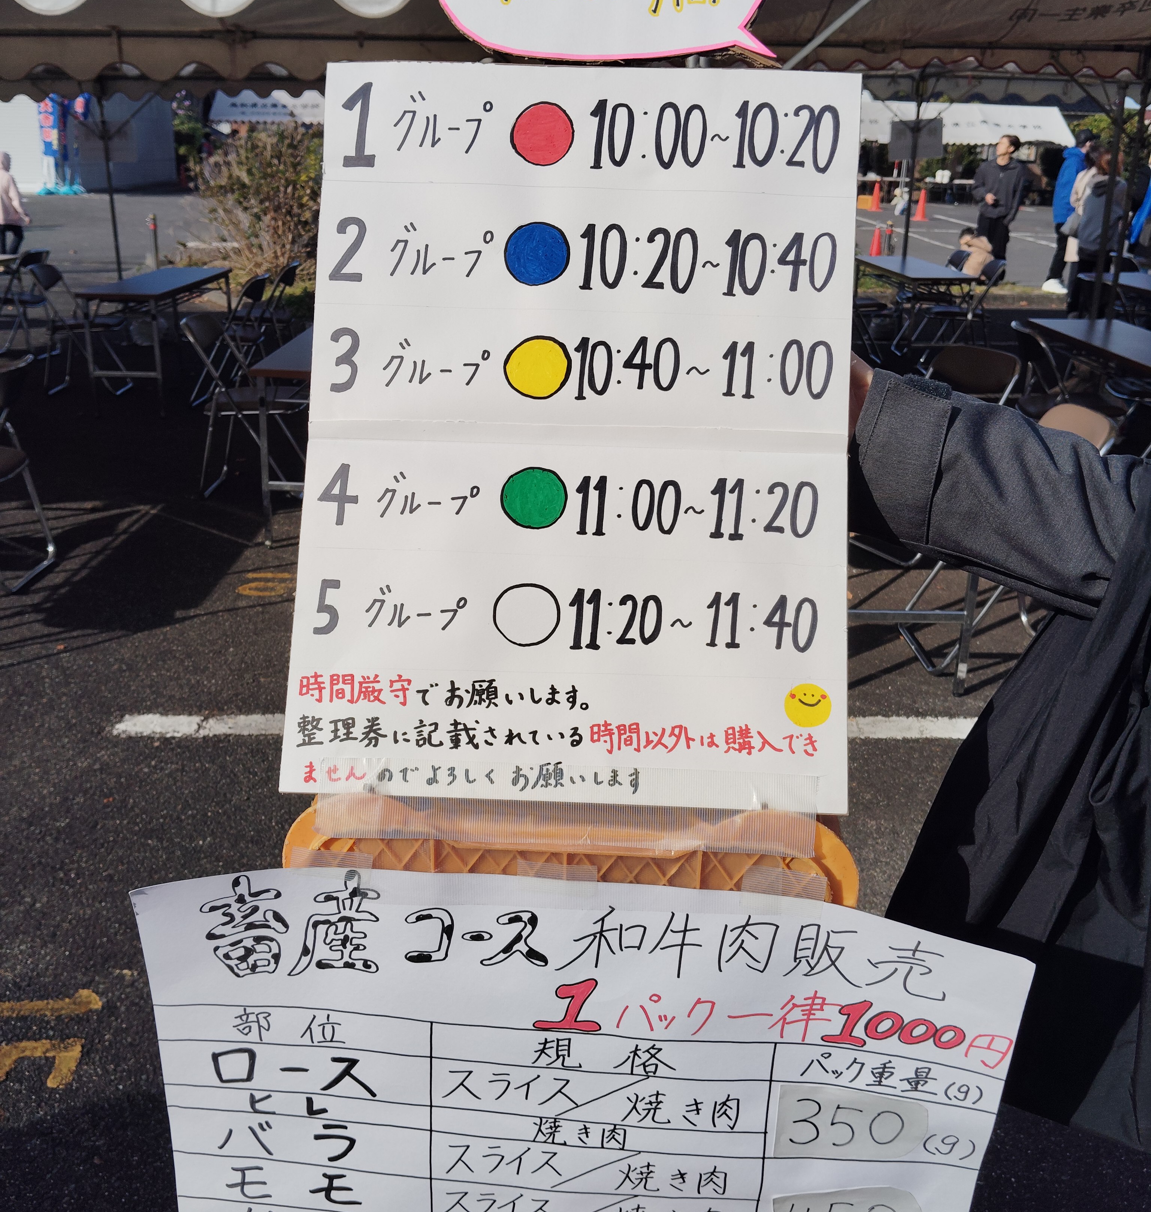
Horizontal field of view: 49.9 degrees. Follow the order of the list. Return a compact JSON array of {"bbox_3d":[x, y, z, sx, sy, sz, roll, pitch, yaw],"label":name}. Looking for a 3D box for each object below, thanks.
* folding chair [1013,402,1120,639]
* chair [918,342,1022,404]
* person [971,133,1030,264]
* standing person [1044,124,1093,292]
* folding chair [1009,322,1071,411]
[{"bbox_3d":[1.332,-0.222,3.836,0.500,0.780,0.460,-1,20,-4],"label":"folding chair"},{"bbox_3d":[1.426,-0.614,4.912,0.500,0.780,0.460,-7,21,-21],"label":"chair"},{"bbox_3d":[5.003,-4.640,14.575,0.600,1.710,0.380,12,23,28],"label":"person"},{"bbox_3d":[5.416,-4.301,13.526,0.500,1.720,0.500,5,20,11],"label":"standing person"},{"bbox_3d":[2.219,-0.883,5.673,0.500,0.780,0.460,2,20,4],"label":"folding chair"}]

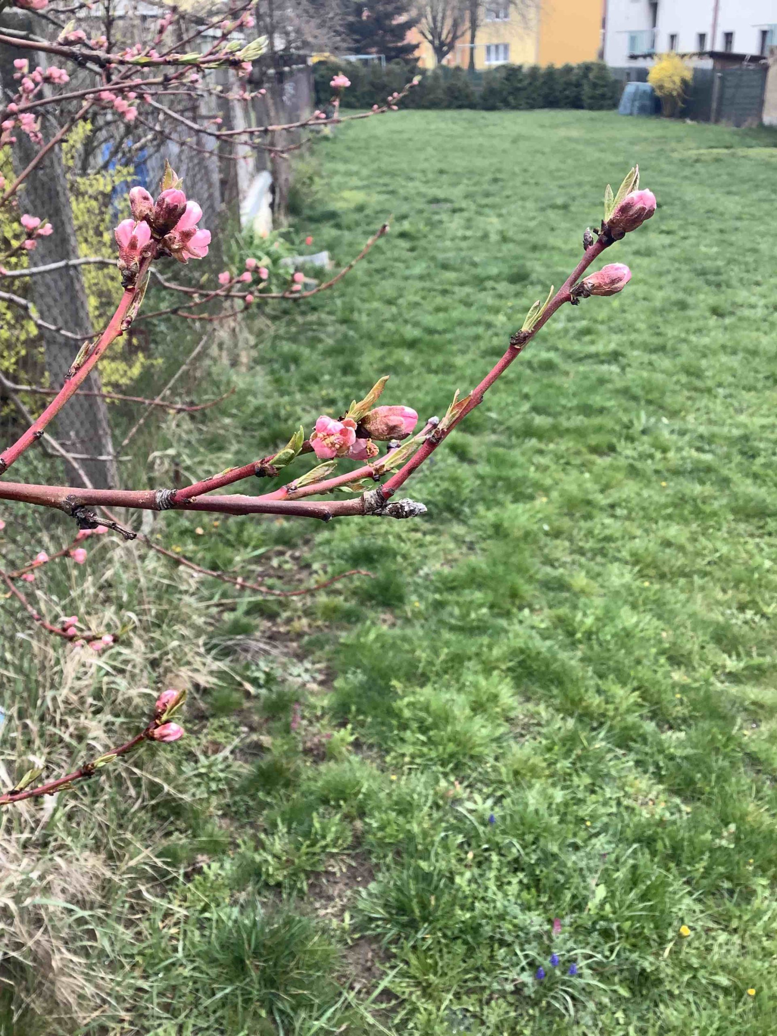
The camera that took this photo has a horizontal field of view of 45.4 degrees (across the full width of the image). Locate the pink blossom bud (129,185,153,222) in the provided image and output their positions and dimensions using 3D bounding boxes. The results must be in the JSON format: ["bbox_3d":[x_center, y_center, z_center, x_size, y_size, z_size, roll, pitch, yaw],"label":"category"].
[{"bbox_3d":[-0.091,-0.116,0.342,0.009,0.014,0.009,-11,-9,-11],"label":"pink blossom bud"}]

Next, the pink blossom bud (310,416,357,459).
[{"bbox_3d":[-0.019,-0.028,0.327,0.017,0.015,0.013,-1,26,2],"label":"pink blossom bud"}]

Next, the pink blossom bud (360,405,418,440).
[{"bbox_3d":[0.000,-0.034,0.330,0.021,0.012,0.012,-9,6,0],"label":"pink blossom bud"}]

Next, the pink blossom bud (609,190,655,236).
[{"bbox_3d":[0.088,-0.110,0.335,0.020,0.011,0.011,-38,5,0],"label":"pink blossom bud"}]

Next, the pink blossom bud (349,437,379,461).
[{"bbox_3d":[-0.009,-0.025,0.334,0.012,0.009,0.009,9,4,6],"label":"pink blossom bud"}]

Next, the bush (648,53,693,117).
[{"bbox_3d":[8.513,-13.080,28.000,1.400,1.780,1.400,5,27,15],"label":"bush"}]

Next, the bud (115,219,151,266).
[{"bbox_3d":[-0.092,-0.099,0.334,0.013,0.017,0.012,3,6,-16],"label":"bud"}]

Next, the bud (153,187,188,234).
[{"bbox_3d":[-0.079,-0.111,0.334,0.011,0.017,0.011,20,6,-19],"label":"bud"}]

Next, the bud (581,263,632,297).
[{"bbox_3d":[0.079,-0.086,0.335,0.018,0.010,0.010,-19,10,0],"label":"bud"}]

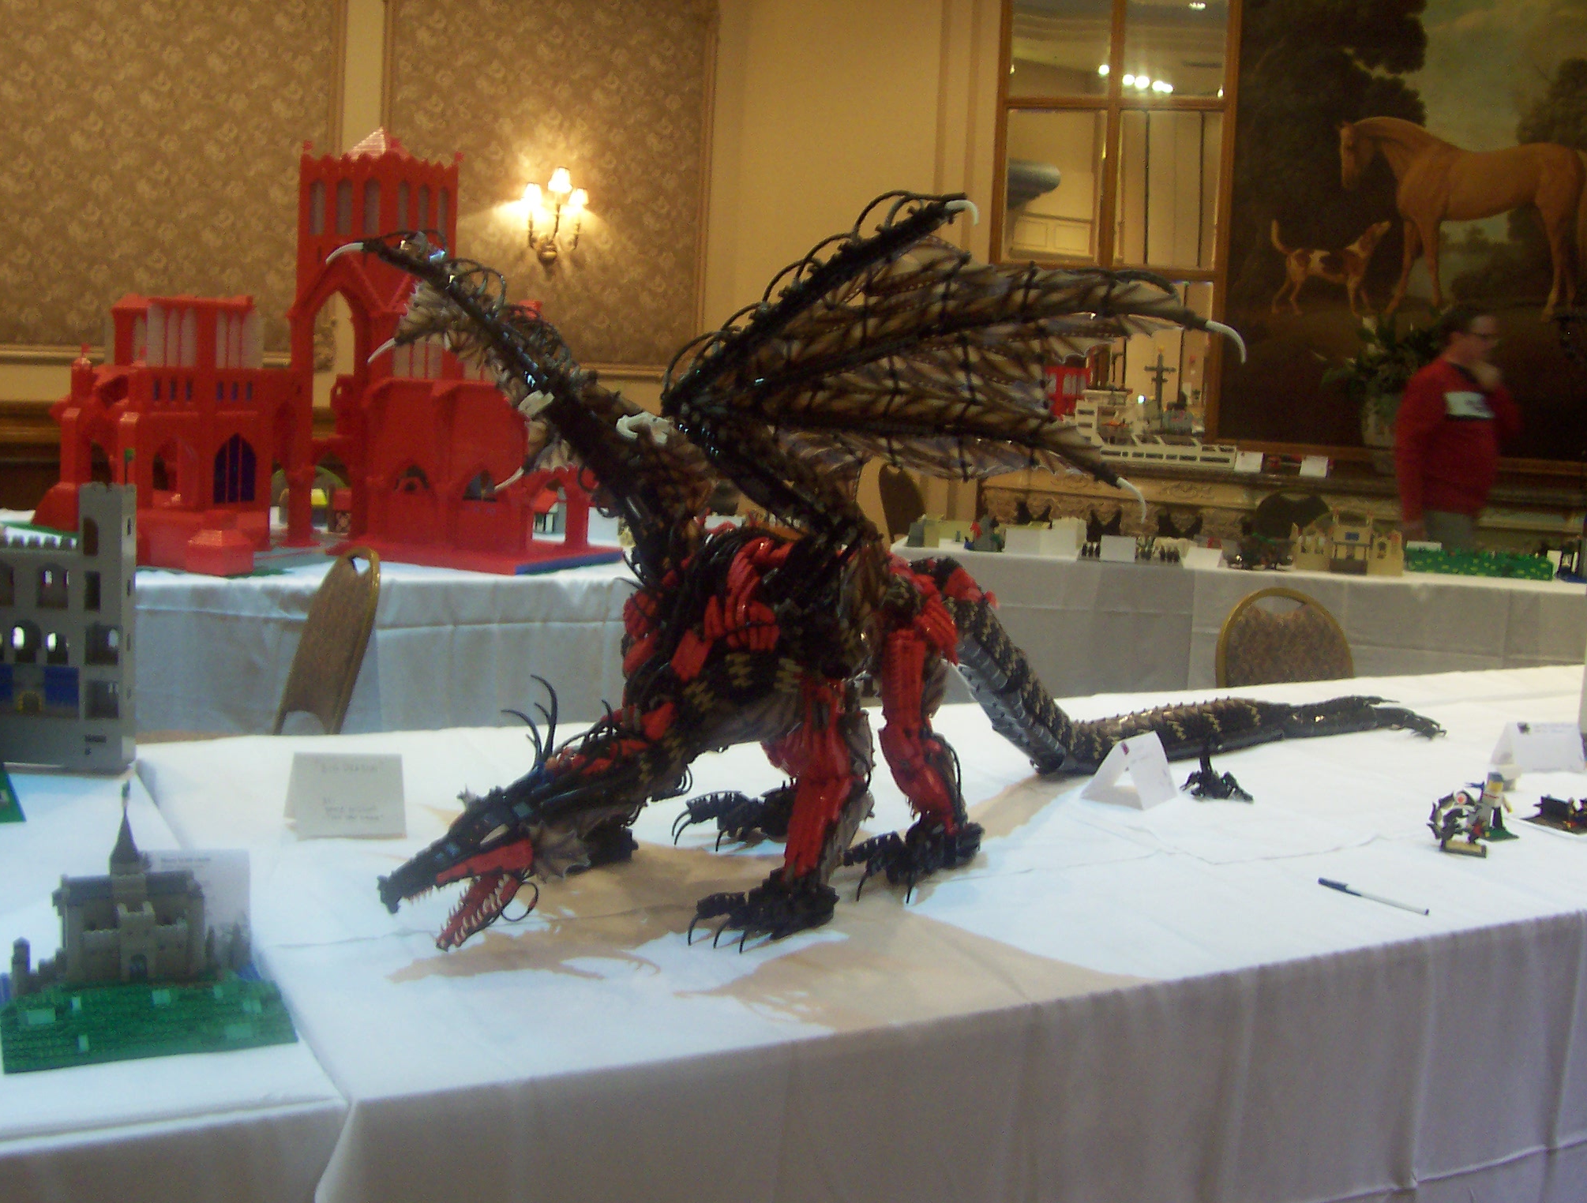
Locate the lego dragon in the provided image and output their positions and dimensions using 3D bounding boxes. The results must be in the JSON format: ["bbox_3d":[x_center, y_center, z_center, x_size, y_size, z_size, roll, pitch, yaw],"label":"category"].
[{"bbox_3d":[0.307,-0.087,2.502,1.340,0.780,2.240,8,8,40],"label":"lego dragon"}]

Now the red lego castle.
[{"bbox_3d":[-1.745,-0.910,5.992,2.050,1.500,1.400,6,7,30],"label":"red lego castle"}]

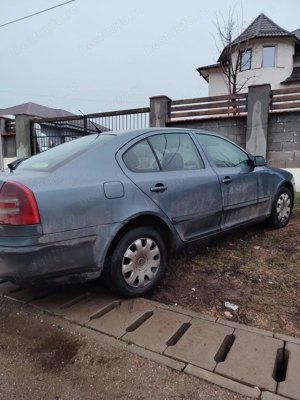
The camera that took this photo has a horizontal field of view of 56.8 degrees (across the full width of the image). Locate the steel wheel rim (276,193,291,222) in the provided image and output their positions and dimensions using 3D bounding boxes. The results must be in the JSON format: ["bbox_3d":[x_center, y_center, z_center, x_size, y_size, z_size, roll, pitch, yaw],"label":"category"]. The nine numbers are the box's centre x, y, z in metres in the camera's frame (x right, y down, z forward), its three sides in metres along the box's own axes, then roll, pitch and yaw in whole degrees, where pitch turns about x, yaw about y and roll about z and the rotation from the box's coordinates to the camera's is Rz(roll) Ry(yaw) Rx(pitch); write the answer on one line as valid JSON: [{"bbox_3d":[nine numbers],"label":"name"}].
[{"bbox_3d":[1.856,0.113,3.966,0.400,0.400,0.140,-12,12,-39],"label":"steel wheel rim"}]

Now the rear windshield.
[{"bbox_3d":[-0.863,-0.431,2.601,0.820,0.100,1.180,-36,27,-32],"label":"rear windshield"}]

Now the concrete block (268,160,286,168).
[{"bbox_3d":[2.834,-0.791,6.195,0.380,0.185,0.190,3,7,25],"label":"concrete block"}]

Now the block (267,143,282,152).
[{"bbox_3d":[2.784,-1.168,6.177,0.360,0.195,0.190,3,7,25],"label":"block"}]

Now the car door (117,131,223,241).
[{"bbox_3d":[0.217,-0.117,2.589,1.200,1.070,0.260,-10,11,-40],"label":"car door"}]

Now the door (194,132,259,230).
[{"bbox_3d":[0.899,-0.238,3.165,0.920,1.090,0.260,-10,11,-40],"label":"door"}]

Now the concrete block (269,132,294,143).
[{"bbox_3d":[2.898,-1.367,6.101,0.450,0.200,0.190,3,7,25],"label":"concrete block"}]

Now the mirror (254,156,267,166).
[{"bbox_3d":[1.262,-0.433,3.172,0.120,0.130,0.175,-10,11,-40],"label":"mirror"}]

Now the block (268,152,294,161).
[{"bbox_3d":[2.900,-0.963,6.145,0.460,0.195,0.190,3,7,25],"label":"block"}]

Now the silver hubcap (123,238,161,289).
[{"bbox_3d":[-0.103,0.515,2.338,0.405,0.405,0.140,-12,12,-39],"label":"silver hubcap"}]

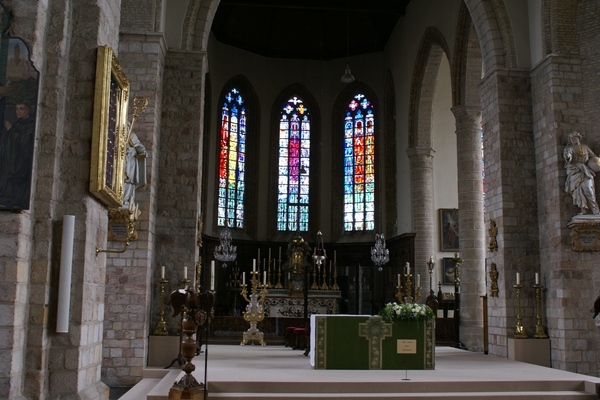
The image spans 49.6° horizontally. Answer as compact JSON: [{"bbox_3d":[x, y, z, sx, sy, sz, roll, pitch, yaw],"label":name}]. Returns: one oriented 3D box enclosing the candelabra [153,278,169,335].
[{"bbox_3d":[-2.940,2.245,13.697,0.310,1.165,0.310,1,-8,-6],"label":"candelabra"}]

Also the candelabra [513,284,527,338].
[{"bbox_3d":[4.630,2.352,13.709,0.300,1.123,0.300,1,-8,-6],"label":"candelabra"}]

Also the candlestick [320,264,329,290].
[{"bbox_3d":[0.946,2.934,24.686,0.270,1.000,0.270,2,-9,-6],"label":"candlestick"}]

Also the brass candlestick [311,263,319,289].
[{"bbox_3d":[0.565,2.892,24.650,0.280,1.036,0.270,2,-9,-6],"label":"brass candlestick"}]

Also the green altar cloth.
[{"bbox_3d":[1.349,2.690,12.302,2.240,0.950,0.750,2,-9,-6],"label":"green altar cloth"}]

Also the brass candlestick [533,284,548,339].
[{"bbox_3d":[5.397,2.507,14.539,0.310,1.194,0.310,2,-9,-6],"label":"brass candlestick"}]

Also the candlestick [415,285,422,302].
[{"bbox_3d":[3.266,2.585,17.873,0.200,0.463,0.200,2,-9,-6],"label":"candlestick"}]

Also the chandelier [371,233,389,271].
[{"bbox_3d":[2.839,1.843,22.922,0.620,1.322,0.620,2,-9,-6],"label":"chandelier"}]

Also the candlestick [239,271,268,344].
[{"bbox_3d":[-1.266,2.992,18.088,0.775,2.012,0.600,1,-8,-6],"label":"candlestick"}]

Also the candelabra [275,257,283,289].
[{"bbox_3d":[-0.703,2.458,21.976,0.280,1.076,0.280,1,-8,-6],"label":"candelabra"}]

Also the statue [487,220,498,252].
[{"bbox_3d":[4.446,0.829,14.972,0.140,0.763,0.270,2,-9,-6],"label":"statue"}]

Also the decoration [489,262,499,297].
[{"bbox_3d":[4.571,1.878,15.354,0.170,0.798,0.400,1,-8,-6],"label":"decoration"}]

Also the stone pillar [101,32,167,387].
[{"bbox_3d":[-3.548,0.122,13.703,1.000,7.273,0.800,1,-8,-6],"label":"stone pillar"}]

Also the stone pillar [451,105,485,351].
[{"bbox_3d":[4.572,0.669,17.362,0.770,6.474,0.770,1,-8,-6],"label":"stone pillar"}]

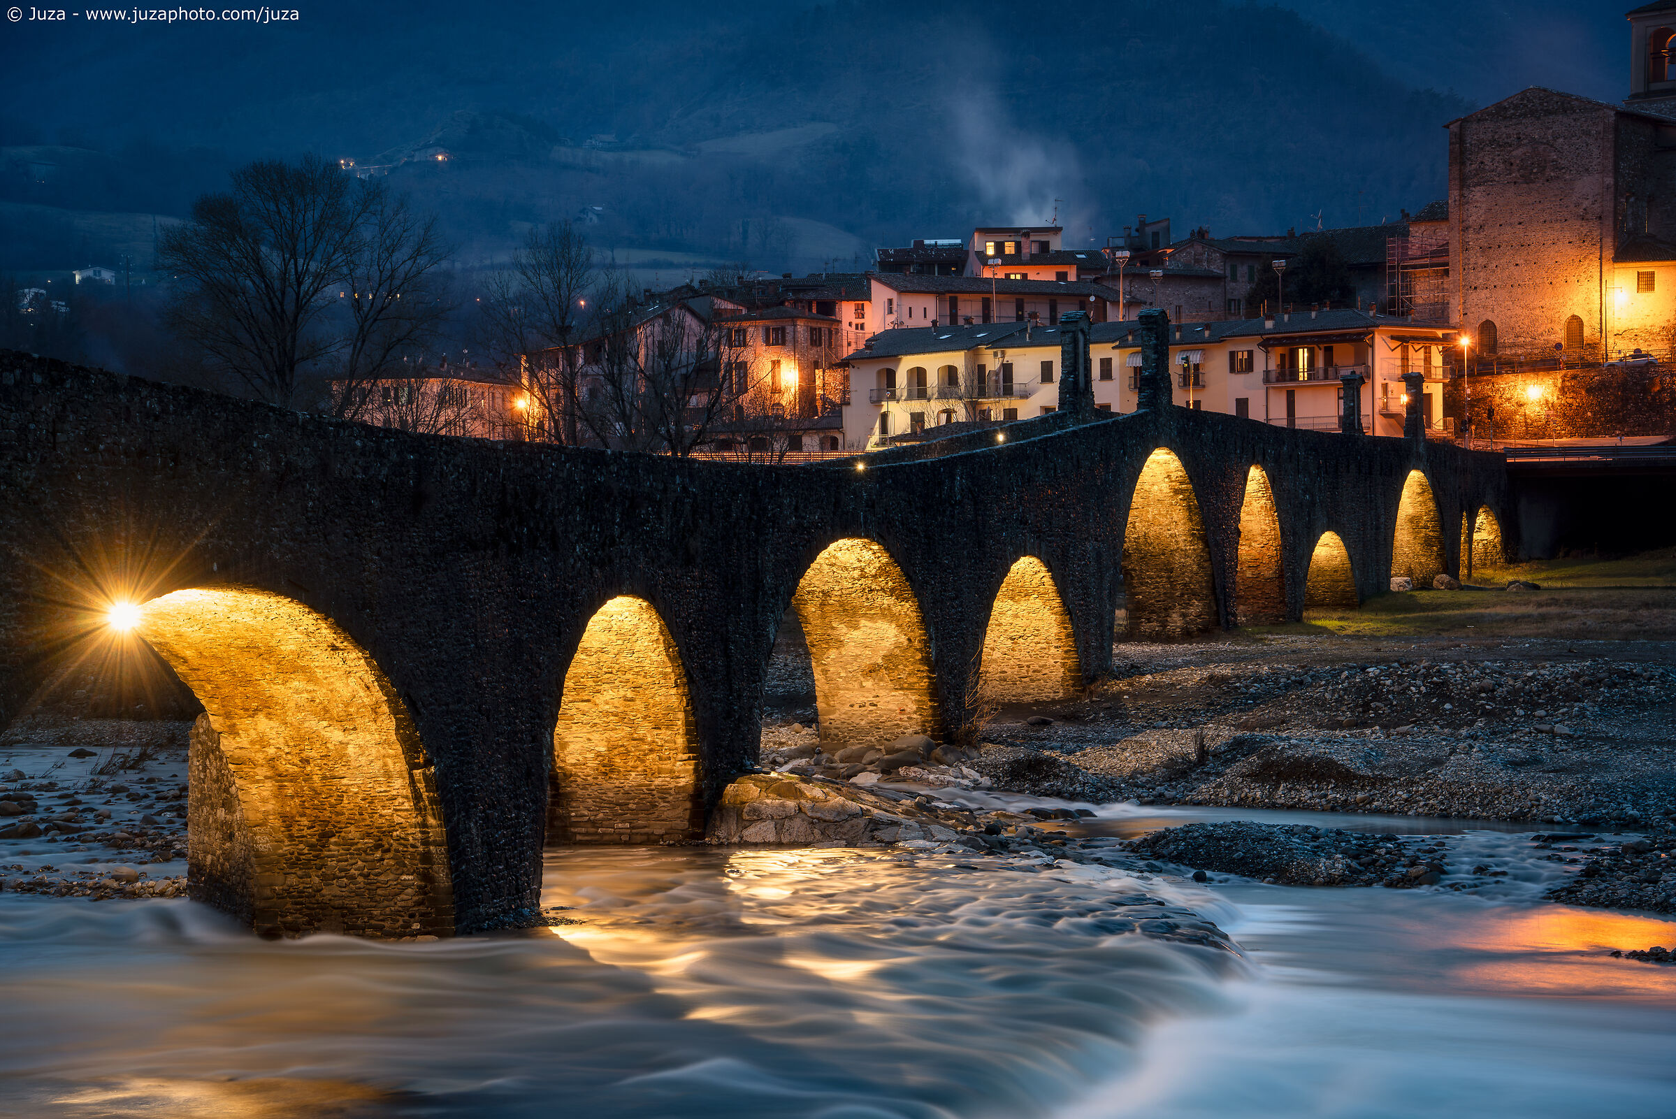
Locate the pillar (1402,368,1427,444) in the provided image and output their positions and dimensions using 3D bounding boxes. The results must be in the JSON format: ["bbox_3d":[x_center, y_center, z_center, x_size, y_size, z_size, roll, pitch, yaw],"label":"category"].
[{"bbox_3d":[32.947,-8.688,237.000,1.100,4.000,1.250,1,2,28],"label":"pillar"}]

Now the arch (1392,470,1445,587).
[{"bbox_3d":[32.424,-1.741,239.500,3.700,6.900,14.000,1,1,21],"label":"arch"}]

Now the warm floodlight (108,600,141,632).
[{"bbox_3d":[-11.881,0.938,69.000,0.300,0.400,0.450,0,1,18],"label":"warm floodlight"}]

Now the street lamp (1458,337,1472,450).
[{"bbox_3d":[39.651,-10.598,262.000,0.500,7.200,0.600,0,1,-18],"label":"street lamp"}]

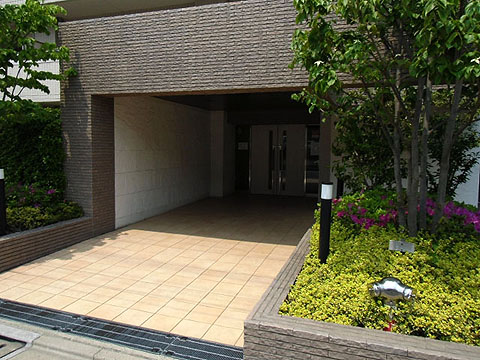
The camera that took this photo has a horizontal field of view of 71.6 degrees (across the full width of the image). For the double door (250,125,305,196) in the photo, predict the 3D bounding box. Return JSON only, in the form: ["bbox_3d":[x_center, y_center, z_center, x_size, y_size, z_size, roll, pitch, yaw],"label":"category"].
[{"bbox_3d":[1.220,-0.630,10.650,1.800,2.230,0.080,3,6,18],"label":"double door"}]

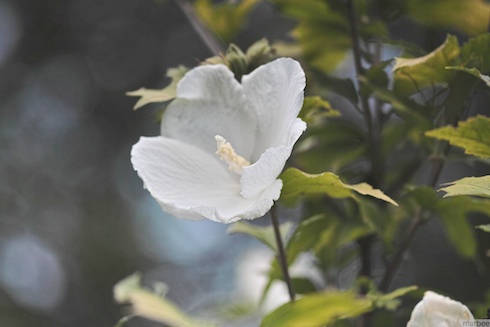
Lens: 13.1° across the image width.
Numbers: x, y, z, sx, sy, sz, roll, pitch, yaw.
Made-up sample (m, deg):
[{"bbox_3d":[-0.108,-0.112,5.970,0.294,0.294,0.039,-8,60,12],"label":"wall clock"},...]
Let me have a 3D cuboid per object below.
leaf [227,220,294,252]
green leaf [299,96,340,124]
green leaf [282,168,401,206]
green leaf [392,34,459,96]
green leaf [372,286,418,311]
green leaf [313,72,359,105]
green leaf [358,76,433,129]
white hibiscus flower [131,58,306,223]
[{"bbox_3d":[0.008,0.036,1.060,0.034,0.016,0.024,-1,6,-10],"label":"leaf"},{"bbox_3d":[0.036,-0.026,1.050,0.025,0.015,0.020,1,6,7],"label":"green leaf"},{"bbox_3d":[0.044,0.012,1.030,0.060,0.019,0.030,9,8,6],"label":"green leaf"},{"bbox_3d":[0.089,-0.048,1.050,0.035,0.028,0.026,-6,18,-20],"label":"green leaf"},{"bbox_3d":[0.072,0.065,1.030,0.022,0.011,0.015,-17,0,0],"label":"green leaf"},{"bbox_3d":[0.047,-0.038,1.100,0.028,0.016,0.022,17,0,0],"label":"green leaf"},{"bbox_3d":[0.077,-0.031,1.090,0.045,0.016,0.024,35,0,0],"label":"green leaf"},{"bbox_3d":[-0.012,-0.010,1.000,0.078,0.076,0.055,-32,-36,14],"label":"white hibiscus flower"}]

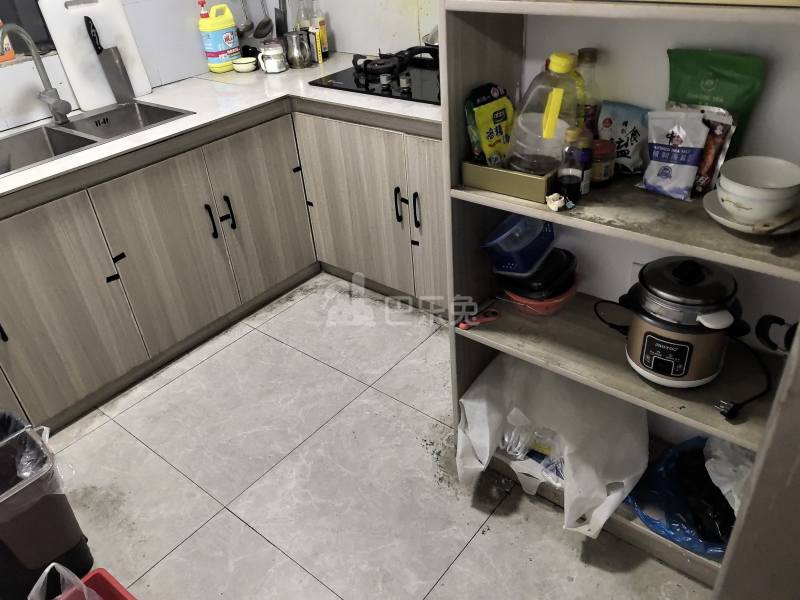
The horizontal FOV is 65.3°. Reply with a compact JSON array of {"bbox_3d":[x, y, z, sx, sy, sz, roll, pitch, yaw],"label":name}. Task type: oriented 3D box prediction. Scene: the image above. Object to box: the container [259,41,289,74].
[{"bbox_3d":[-0.536,-1.021,2.626,0.113,0.112,0.086,-10,33,-7],"label":"container"}]

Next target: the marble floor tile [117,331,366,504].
[{"bbox_3d":[-0.515,0.343,2.059,0.600,0.010,0.600,21,41,34],"label":"marble floor tile"}]

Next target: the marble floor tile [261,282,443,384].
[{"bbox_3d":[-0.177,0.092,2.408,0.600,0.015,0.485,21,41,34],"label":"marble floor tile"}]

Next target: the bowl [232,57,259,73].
[{"bbox_3d":[-0.660,-1.010,2.685,0.110,0.047,0.110,-4,33,2],"label":"bowl"}]

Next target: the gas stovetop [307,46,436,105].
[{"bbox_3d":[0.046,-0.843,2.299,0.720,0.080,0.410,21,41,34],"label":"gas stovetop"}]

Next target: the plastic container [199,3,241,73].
[{"bbox_3d":[-0.773,-1.141,2.683,0.088,0.285,0.135,21,41,34],"label":"plastic container"}]

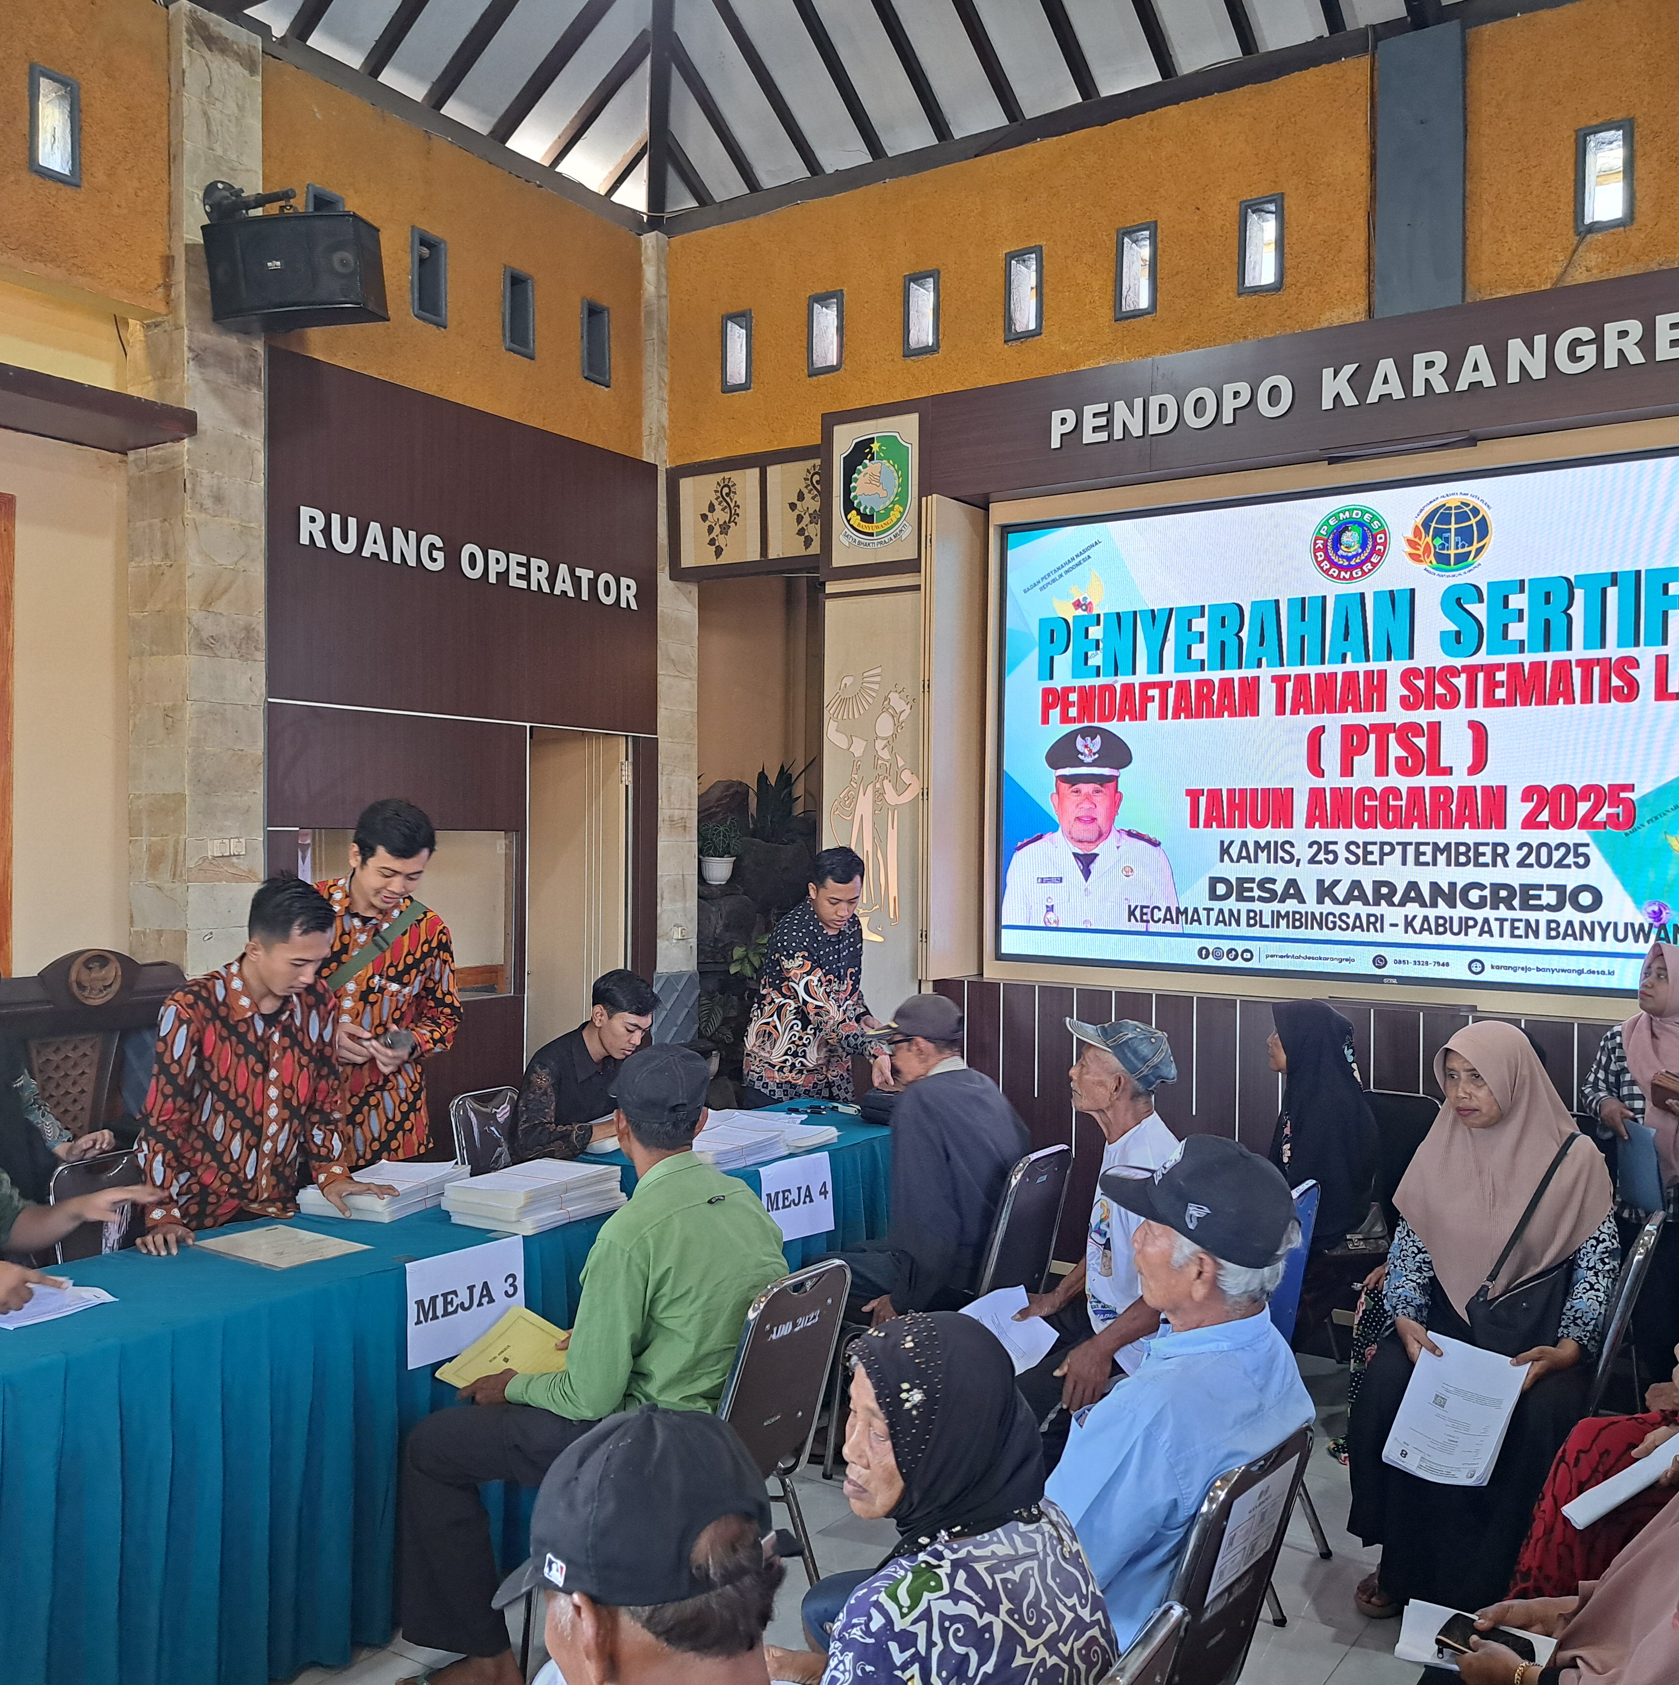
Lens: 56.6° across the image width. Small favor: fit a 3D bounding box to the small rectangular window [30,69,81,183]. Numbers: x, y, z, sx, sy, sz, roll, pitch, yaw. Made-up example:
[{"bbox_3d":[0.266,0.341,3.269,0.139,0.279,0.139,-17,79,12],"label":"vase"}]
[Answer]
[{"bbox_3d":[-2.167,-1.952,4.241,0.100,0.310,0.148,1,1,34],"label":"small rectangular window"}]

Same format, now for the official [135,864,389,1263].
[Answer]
[{"bbox_3d":[-1.388,0.847,3.615,0.530,1.520,0.560,1,0,42],"label":"official"}]

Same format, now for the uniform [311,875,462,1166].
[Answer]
[{"bbox_3d":[-1.177,0.455,3.980,0.470,0.750,0.320,0,0,-10],"label":"uniform"}]

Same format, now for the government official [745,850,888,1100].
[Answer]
[{"bbox_3d":[-0.092,0.819,5.280,0.460,1.610,0.420,0,1,-43],"label":"government official"}]

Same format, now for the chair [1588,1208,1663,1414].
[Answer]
[{"bbox_3d":[1.580,1.248,3.500,0.480,0.820,0.440,1,1,33],"label":"chair"}]

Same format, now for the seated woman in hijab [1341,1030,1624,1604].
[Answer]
[{"bbox_3d":[1.460,1.028,3.570,0.740,1.240,0.540,0,1,-43],"label":"seated woman in hijab"}]

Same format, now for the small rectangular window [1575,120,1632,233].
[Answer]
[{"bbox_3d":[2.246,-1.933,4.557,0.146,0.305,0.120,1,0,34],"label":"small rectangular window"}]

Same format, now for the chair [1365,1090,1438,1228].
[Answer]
[{"bbox_3d":[1.546,1.216,4.629,0.420,0.850,0.550,1,0,34],"label":"chair"}]

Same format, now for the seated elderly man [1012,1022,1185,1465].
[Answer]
[{"bbox_3d":[0.630,1.017,3.654,0.720,1.210,0.470,1,0,26],"label":"seated elderly man"}]

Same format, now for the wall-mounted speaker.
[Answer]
[{"bbox_3d":[-1.528,-1.602,4.400,0.432,0.249,0.205,-3,8,5],"label":"wall-mounted speaker"}]

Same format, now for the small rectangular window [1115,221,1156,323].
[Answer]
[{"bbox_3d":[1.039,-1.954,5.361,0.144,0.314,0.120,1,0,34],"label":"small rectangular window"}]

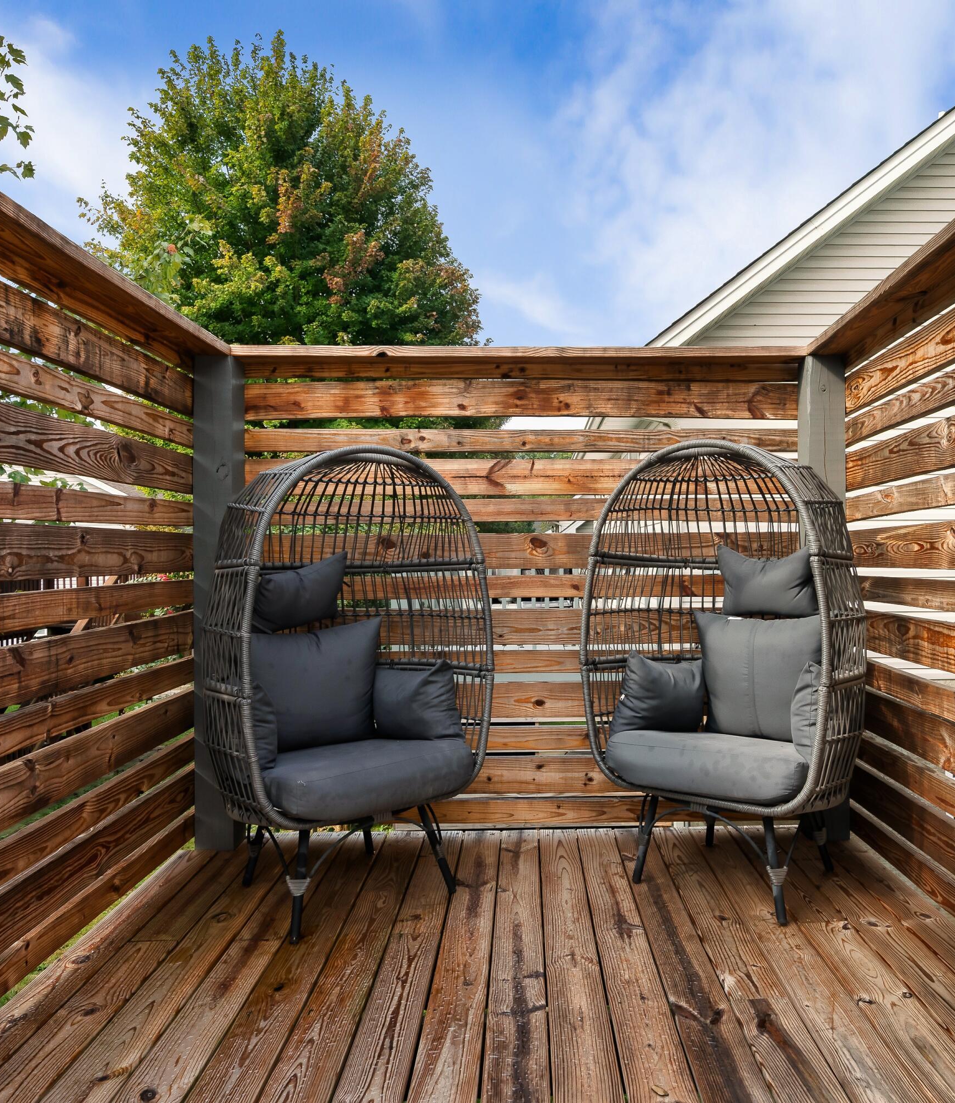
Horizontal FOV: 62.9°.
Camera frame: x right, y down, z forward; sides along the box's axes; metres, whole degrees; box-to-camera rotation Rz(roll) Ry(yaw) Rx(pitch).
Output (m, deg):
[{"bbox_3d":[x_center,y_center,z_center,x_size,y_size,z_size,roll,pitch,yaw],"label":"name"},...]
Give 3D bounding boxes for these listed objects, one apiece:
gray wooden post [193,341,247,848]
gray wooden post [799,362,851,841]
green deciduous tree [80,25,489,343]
[{"bbox_3d":[-0.972,0.188,2.945,0.140,1.820,0.140,0,-1,2],"label":"gray wooden post"},{"bbox_3d":[1.312,0.172,2.985,0.140,1.820,0.140,0,-1,2],"label":"gray wooden post"},{"bbox_3d":[-3.280,-3.700,14.000,7.400,11.100,7.400,0,-1,2],"label":"green deciduous tree"}]

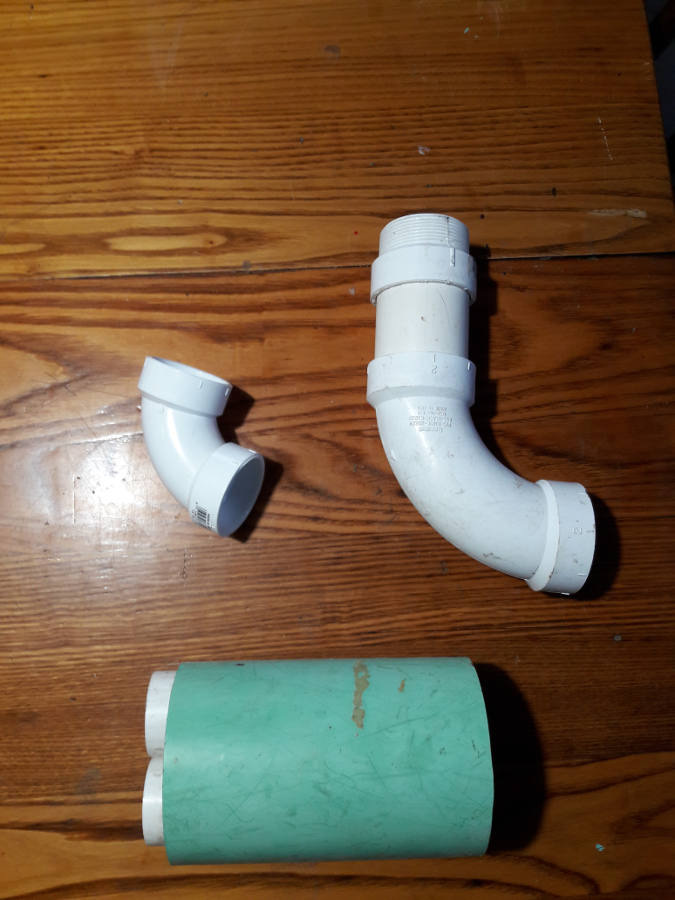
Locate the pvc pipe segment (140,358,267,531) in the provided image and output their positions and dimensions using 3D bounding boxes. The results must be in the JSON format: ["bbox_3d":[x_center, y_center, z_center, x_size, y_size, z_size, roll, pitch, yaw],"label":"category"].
[{"bbox_3d":[-0.095,-0.003,0.469,0.090,0.057,0.090,22,97,15],"label":"pvc pipe segment"}]

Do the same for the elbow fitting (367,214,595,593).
[{"bbox_3d":[0.088,-0.028,0.474,0.138,0.070,0.234,3,82,-1],"label":"elbow fitting"}]

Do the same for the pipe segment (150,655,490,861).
[{"bbox_3d":[-0.015,0.178,0.423,0.187,0.107,0.107,-1,82,-2],"label":"pipe segment"}]

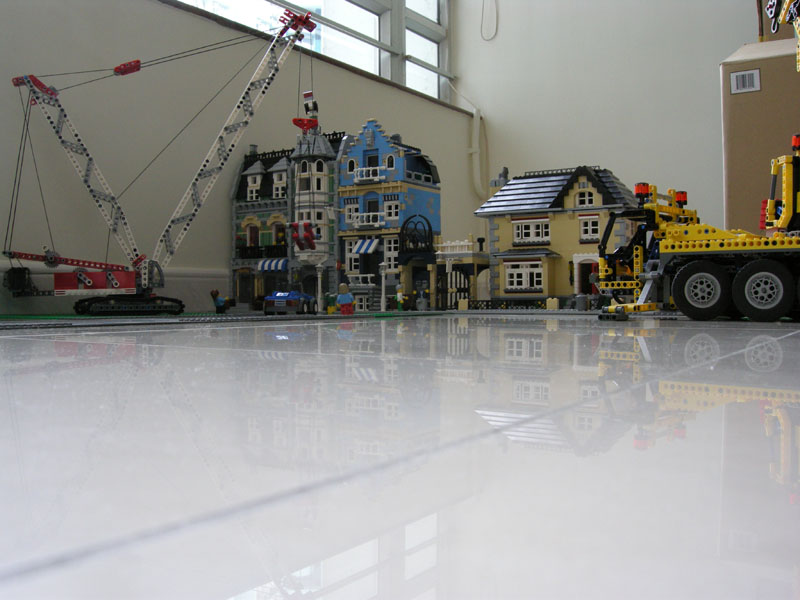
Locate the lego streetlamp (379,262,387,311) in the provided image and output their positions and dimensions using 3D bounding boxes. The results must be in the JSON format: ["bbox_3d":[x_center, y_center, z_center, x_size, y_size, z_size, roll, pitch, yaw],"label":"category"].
[{"bbox_3d":[-0.026,-0.021,1.305,0.014,0.077,0.014,0,0,0],"label":"lego streetlamp"}]

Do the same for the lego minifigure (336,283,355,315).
[{"bbox_3d":[-0.070,-0.002,1.070,0.025,0.041,0.015,-6,0,8],"label":"lego minifigure"}]

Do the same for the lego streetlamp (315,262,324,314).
[{"bbox_3d":[-0.131,-0.021,1.355,0.014,0.077,0.014,0,0,0],"label":"lego streetlamp"}]

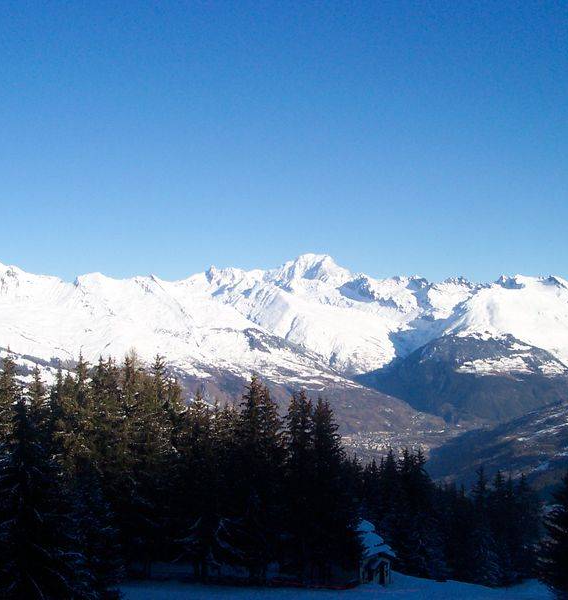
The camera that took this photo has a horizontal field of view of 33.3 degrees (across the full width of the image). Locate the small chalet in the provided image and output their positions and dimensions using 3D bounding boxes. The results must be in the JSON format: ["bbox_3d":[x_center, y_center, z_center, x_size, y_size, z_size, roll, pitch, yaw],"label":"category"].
[{"bbox_3d":[7.811,21.164,80.000,2.309,4.899,2.655,1,-3,-14],"label":"small chalet"}]

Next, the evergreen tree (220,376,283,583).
[{"bbox_3d":[-2.806,15.441,82.404,5.378,17.564,5.378,0,-3,0],"label":"evergreen tree"}]

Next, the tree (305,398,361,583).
[{"bbox_3d":[4.187,16.396,82.360,4.855,15.653,4.855,0,-3,0],"label":"tree"}]

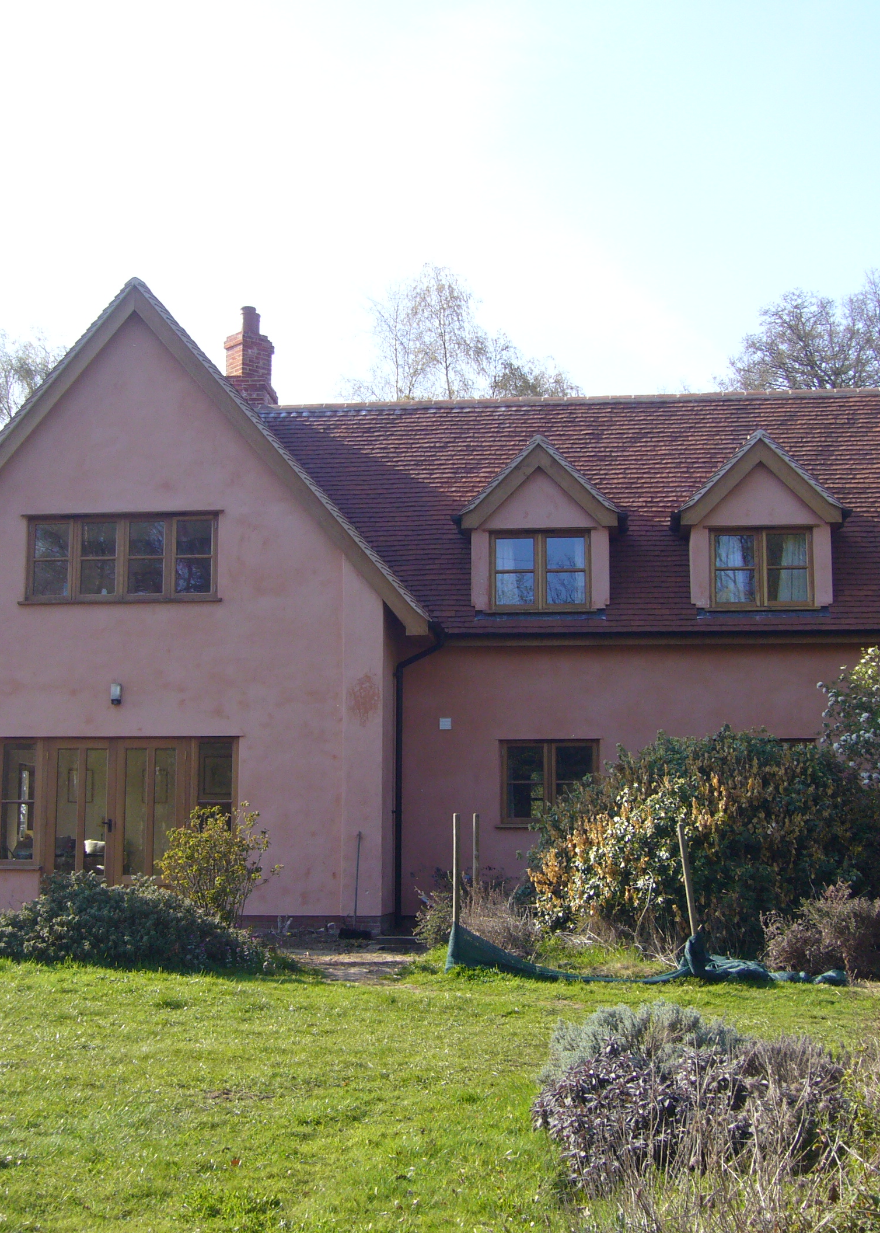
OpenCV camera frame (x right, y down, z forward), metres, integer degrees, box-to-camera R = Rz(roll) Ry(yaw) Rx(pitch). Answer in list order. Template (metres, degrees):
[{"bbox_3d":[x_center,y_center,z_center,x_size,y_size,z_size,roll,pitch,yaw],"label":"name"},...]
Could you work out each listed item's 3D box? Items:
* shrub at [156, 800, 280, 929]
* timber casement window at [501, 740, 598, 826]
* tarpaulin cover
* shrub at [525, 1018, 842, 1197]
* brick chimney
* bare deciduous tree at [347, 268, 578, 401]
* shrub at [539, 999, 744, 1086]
[{"bbox_3d":[-2.371,2.703,17.400,1.291,1.484,1.200,-1,-6,6],"label":"shrub"},{"bbox_3d":[1.354,2.059,20.573,1.200,1.060,0.120,-1,-7,6],"label":"timber casement window"},{"bbox_3d":[1.799,3.009,14.986,3.640,0.470,0.750,-2,-7,15],"label":"tarpaulin cover"},{"bbox_3d":[1.036,2.025,6.895,1.330,0.600,1.150,-1,-7,6],"label":"shrub"},{"bbox_3d":[-2.857,-3.833,24.887,0.720,1.650,0.720,-1,-7,6],"label":"brick chimney"},{"bbox_3d":[0.525,-1.235,38.549,5.200,14.230,5.000,-1,-7,6],"label":"bare deciduous tree"},{"bbox_3d":[0.987,2.178,8.148,1.050,0.570,0.900,-1,-7,6],"label":"shrub"}]

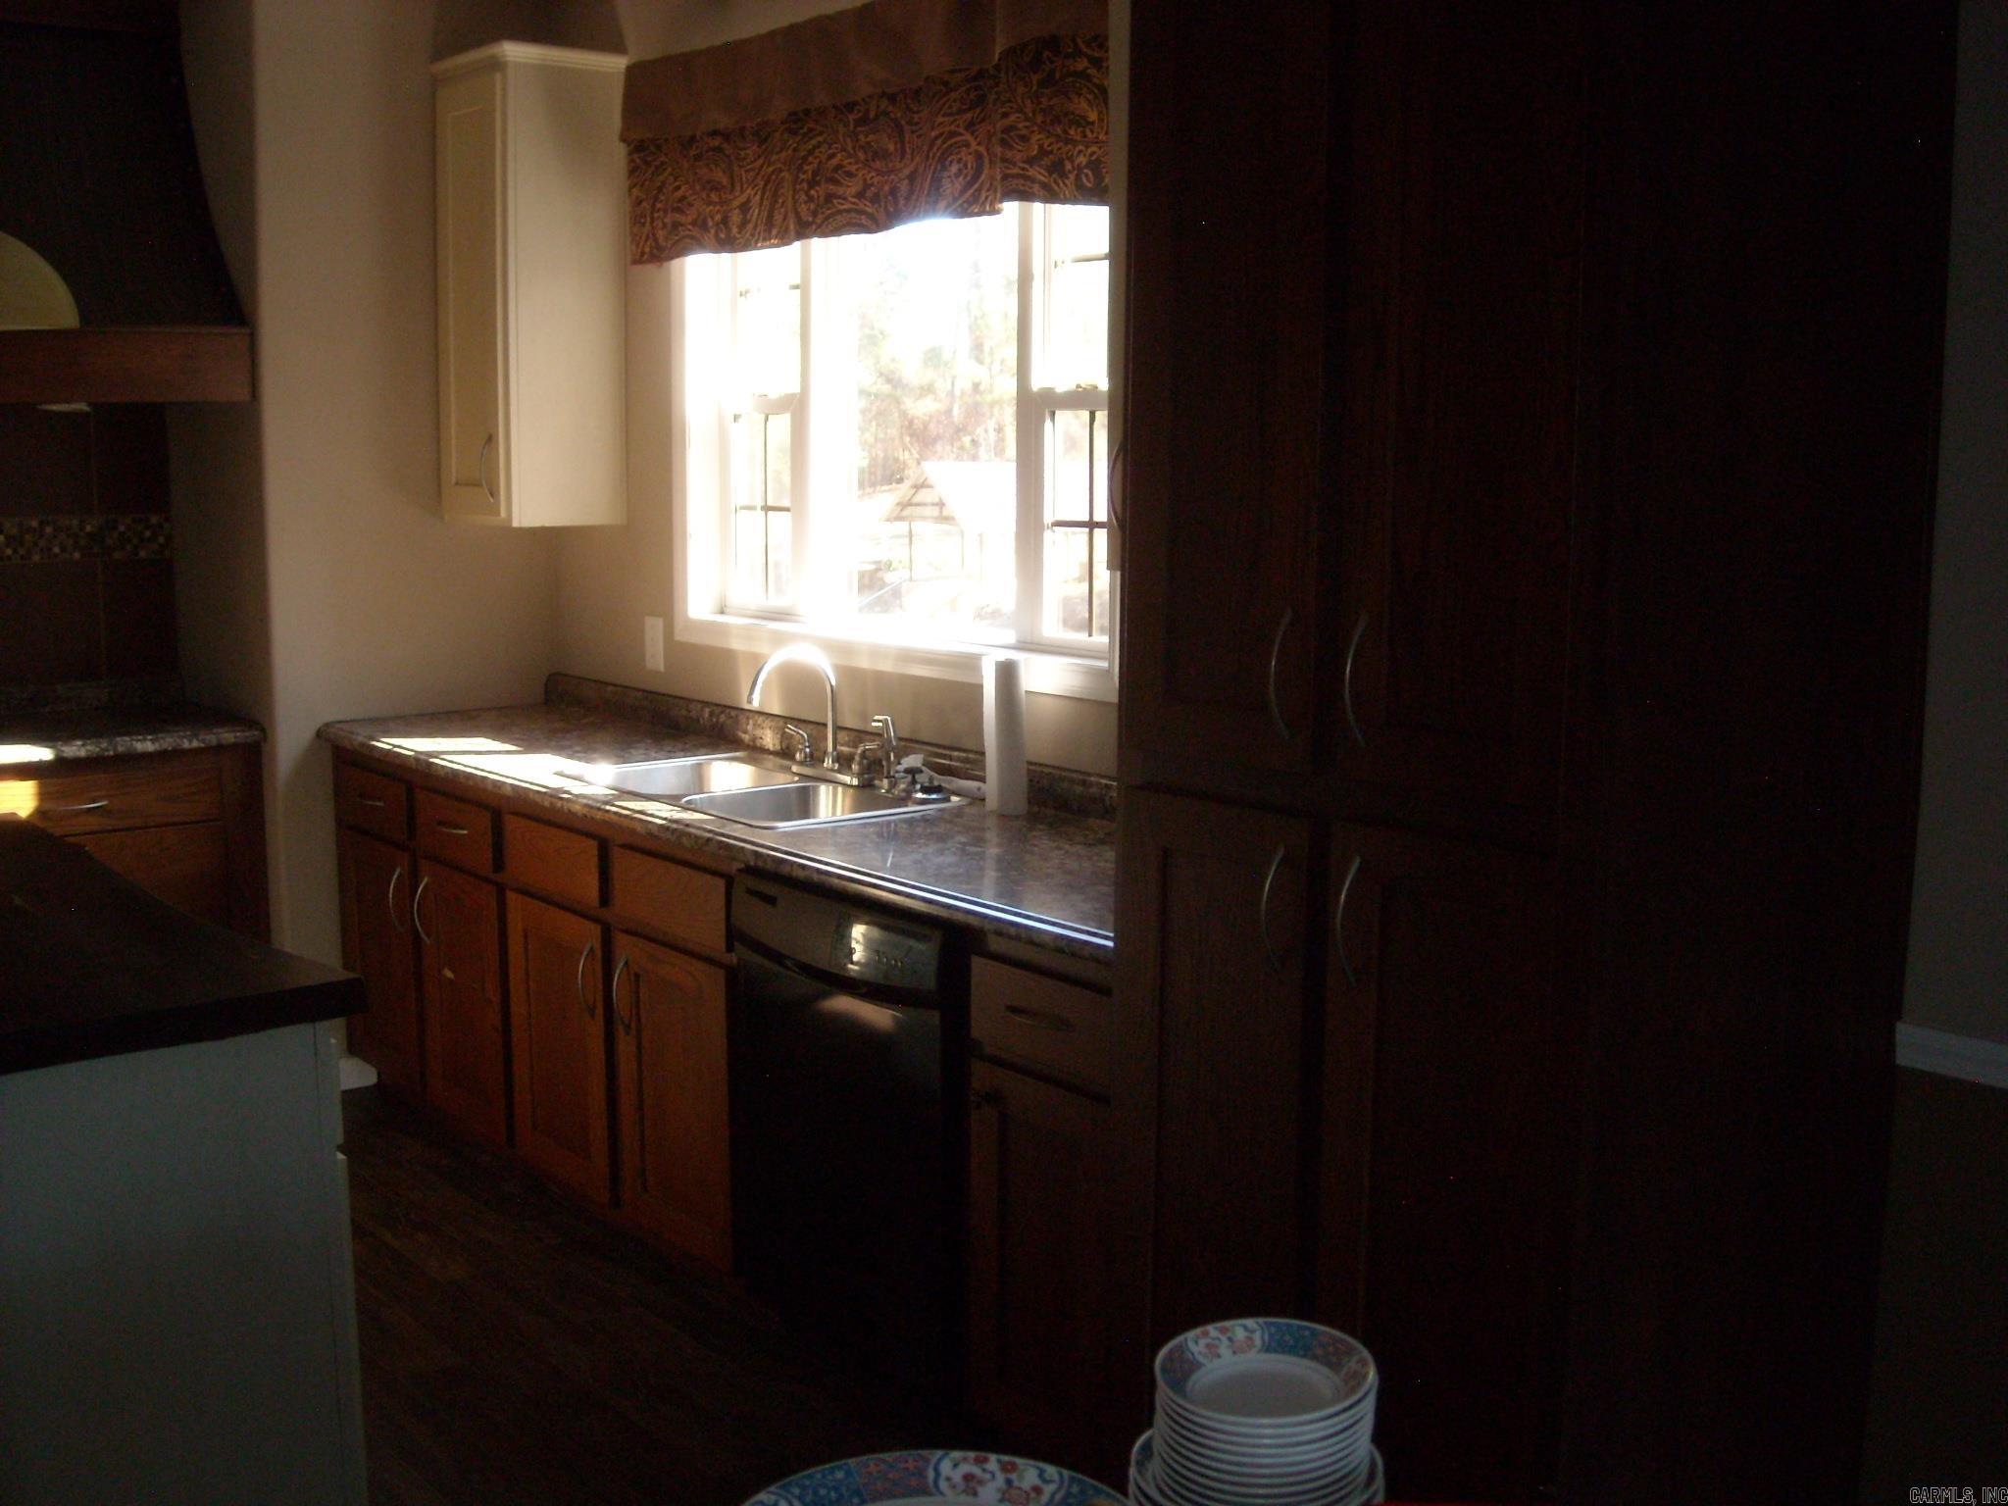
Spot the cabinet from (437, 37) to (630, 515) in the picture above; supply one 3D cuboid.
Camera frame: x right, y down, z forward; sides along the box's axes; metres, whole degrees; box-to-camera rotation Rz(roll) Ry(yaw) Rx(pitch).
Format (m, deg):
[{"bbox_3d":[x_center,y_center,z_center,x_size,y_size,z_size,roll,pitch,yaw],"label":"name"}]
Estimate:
[{"bbox_3d":[-1.122,-1.072,4.780,0.323,1.057,0.383,-7,11,-40],"label":"cabinet"}]

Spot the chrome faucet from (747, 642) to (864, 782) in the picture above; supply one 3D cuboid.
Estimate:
[{"bbox_3d":[-0.402,-0.084,3.991,0.224,0.264,0.254,-7,11,-40],"label":"chrome faucet"}]

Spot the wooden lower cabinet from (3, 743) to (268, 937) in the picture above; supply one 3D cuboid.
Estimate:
[{"bbox_3d":[-2.224,0.402,4.813,0.751,0.871,0.607,-7,11,-40],"label":"wooden lower cabinet"}]

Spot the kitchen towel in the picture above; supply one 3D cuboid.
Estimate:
[{"bbox_3d":[0.005,-0.032,3.622,0.080,0.282,0.080,0,8,0],"label":"kitchen towel"}]

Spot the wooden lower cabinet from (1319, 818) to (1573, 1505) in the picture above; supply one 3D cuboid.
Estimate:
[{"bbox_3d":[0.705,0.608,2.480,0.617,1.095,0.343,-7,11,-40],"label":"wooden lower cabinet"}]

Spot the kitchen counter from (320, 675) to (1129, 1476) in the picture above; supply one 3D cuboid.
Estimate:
[{"bbox_3d":[-0.484,0.477,3.977,0.647,0.985,2.776,-7,11,-40],"label":"kitchen counter"}]

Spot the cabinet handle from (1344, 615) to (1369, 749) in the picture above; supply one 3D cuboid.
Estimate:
[{"bbox_3d":[0.387,-0.077,2.254,0.034,0.157,0.014,-7,11,-40],"label":"cabinet handle"}]

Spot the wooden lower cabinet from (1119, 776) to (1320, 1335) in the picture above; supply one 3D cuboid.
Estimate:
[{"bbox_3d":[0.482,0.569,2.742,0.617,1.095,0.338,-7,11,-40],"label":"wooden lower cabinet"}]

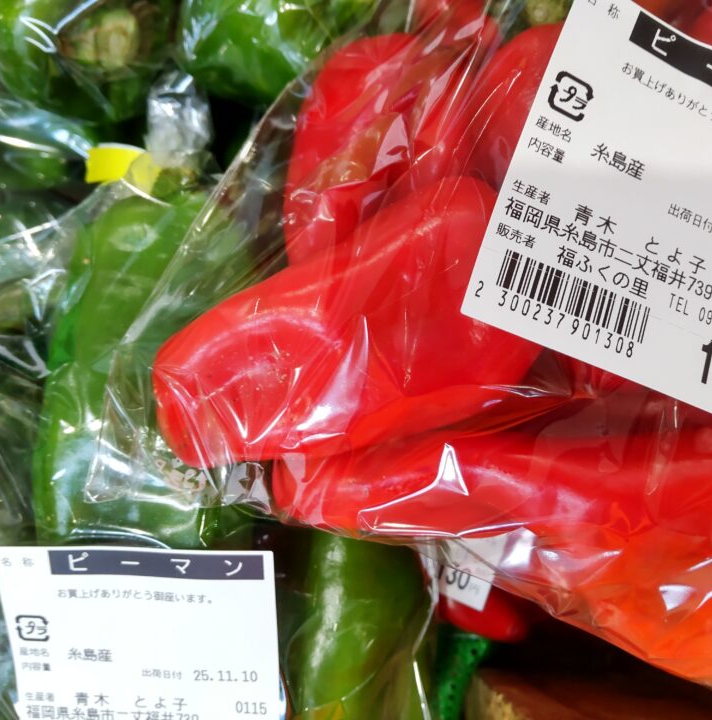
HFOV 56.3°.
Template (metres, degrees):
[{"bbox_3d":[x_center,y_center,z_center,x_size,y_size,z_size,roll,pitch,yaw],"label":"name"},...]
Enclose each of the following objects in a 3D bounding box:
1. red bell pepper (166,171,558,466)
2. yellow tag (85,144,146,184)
[{"bbox_3d":[0.001,-0.006,0.130,0.084,0.043,0.043,-30,90,0],"label":"red bell pepper"},{"bbox_3d":[-0.062,-0.051,0.172,0.017,0.003,0.009,2,90,-6],"label":"yellow tag"}]

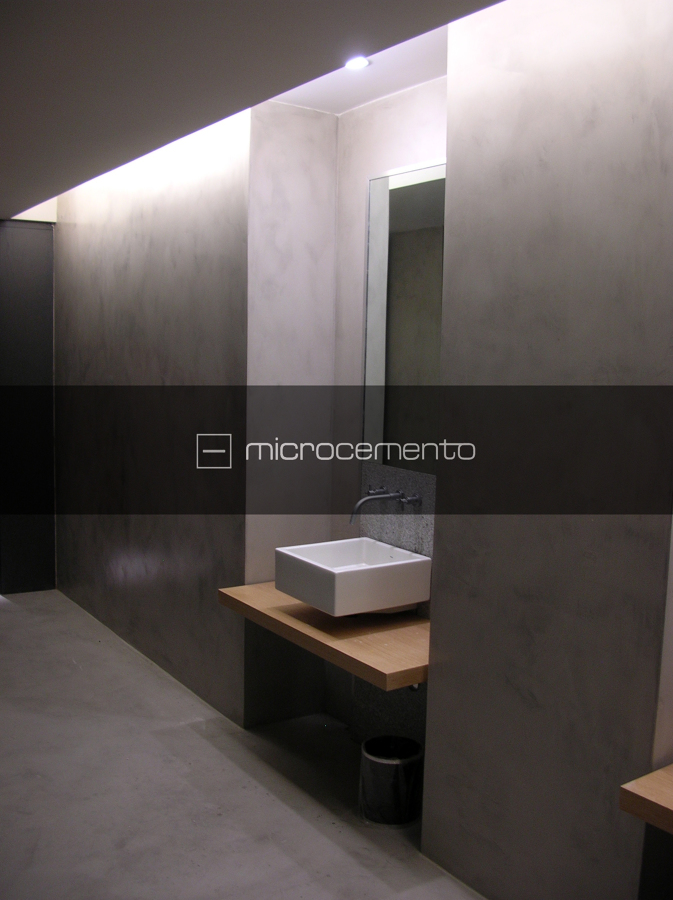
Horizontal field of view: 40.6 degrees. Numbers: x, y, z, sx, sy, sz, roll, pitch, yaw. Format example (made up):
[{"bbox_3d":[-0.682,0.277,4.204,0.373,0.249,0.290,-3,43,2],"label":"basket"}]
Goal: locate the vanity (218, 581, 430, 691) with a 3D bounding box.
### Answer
[{"bbox_3d":[0.053,0.640,3.366,0.513,0.055,1.142,-3,7,-34],"label":"vanity"}]

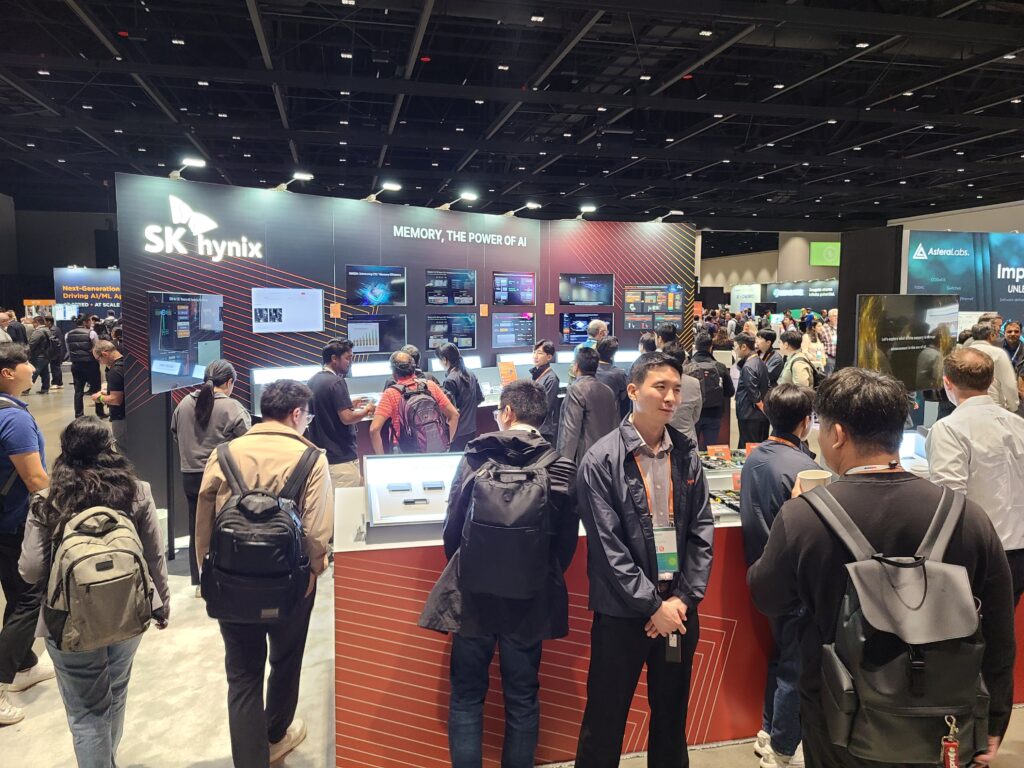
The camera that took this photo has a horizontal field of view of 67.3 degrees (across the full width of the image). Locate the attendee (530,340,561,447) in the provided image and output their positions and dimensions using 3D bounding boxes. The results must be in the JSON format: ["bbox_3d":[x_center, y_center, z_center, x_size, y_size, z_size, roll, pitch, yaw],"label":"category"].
[{"bbox_3d":[0.318,0.443,7.088,0.290,1.710,0.450,-2,7,-22],"label":"attendee"}]

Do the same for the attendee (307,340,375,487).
[{"bbox_3d":[-1.253,0.531,5.584,0.500,1.735,0.520,-6,8,-43],"label":"attendee"}]

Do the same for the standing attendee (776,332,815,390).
[{"bbox_3d":[2.684,0.384,7.375,0.380,1.771,0.500,3,6,23],"label":"standing attendee"}]

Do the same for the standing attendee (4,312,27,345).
[{"bbox_3d":[-11.274,-0.737,17.517,0.500,1.820,0.360,-6,8,-45],"label":"standing attendee"}]

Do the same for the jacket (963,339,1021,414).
[{"bbox_3d":[4.168,-0.018,6.734,0.360,0.751,0.560,-6,8,-43],"label":"jacket"}]

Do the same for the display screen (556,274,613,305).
[{"bbox_3d":[0.955,-1.186,9.703,0.715,0.410,0.060,-1,6,-9],"label":"display screen"}]

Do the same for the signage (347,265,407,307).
[{"bbox_3d":[-1.397,-1.018,8.006,0.725,0.415,0.060,-5,8,-42],"label":"signage"}]

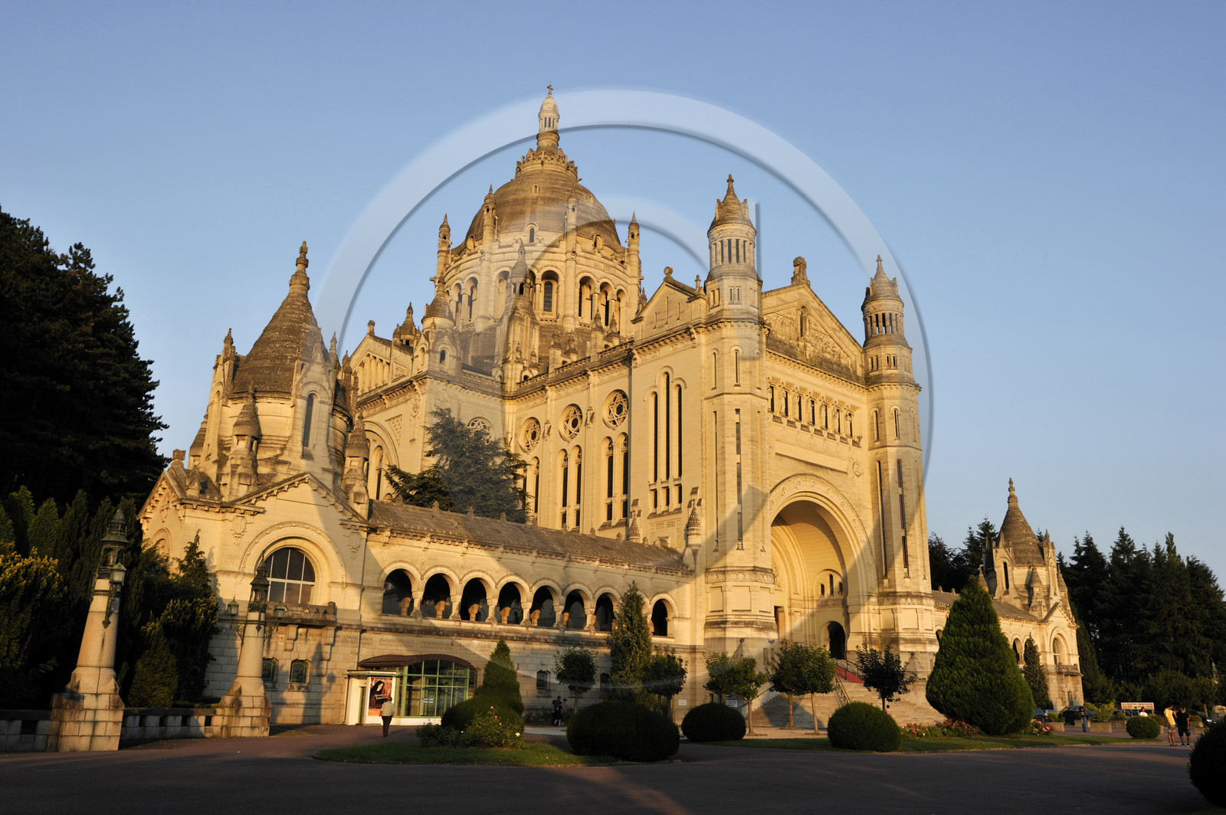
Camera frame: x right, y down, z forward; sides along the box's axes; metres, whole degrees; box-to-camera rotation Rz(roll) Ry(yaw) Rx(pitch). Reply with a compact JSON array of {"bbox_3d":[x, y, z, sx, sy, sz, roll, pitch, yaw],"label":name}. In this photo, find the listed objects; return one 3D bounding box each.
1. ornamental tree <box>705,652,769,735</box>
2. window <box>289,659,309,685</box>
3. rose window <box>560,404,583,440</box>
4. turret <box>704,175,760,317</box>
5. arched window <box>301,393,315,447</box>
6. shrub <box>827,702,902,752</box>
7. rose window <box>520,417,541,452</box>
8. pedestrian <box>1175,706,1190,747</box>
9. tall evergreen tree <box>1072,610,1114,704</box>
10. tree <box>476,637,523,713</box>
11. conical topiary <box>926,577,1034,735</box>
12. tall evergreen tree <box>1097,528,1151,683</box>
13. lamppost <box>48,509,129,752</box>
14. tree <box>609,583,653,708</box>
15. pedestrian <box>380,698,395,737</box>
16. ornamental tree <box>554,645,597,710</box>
[{"bbox_3d":[7.088,16.292,54.439,3.432,4.561,3.089,1,-17,0],"label":"ornamental tree"},{"bbox_3d":[-17.769,14.972,53.963,1.150,1.500,0.300,16,-22,-40],"label":"window"},{"bbox_3d":[-4.150,1.526,94.889,0.450,3.650,3.600,16,-22,-40],"label":"rose window"},{"bbox_3d":[11.341,-14.980,90.989,5.232,16.050,5.232,1,-17,0],"label":"turret"},{"bbox_3d":[-19.191,0.808,59.982,0.736,3.488,0.300,16,-22,-39],"label":"arched window"},{"bbox_3d":[10.076,12.802,38.183,2.900,1.900,2.900,16,-22,-40],"label":"shrub"},{"bbox_3d":[-9.618,3.202,110.991,0.500,4.300,4.250,16,-22,-40],"label":"rose window"},{"bbox_3d":[25.793,14.428,43.121,0.560,1.730,0.400,-5,-18,21],"label":"pedestrian"},{"bbox_3d":[64.637,35.404,131.895,7.200,14.200,7.200,-7,-18,24],"label":"tall evergreen tree"},{"bbox_3d":[-6.012,14.708,50.457,2.537,4.845,2.537,1,-17,0],"label":"tree"},{"bbox_3d":[21.750,14.866,57.077,5.800,8.900,5.800,-5,-18,20],"label":"conical topiary"},{"bbox_3d":[83.907,34.374,153.700,8.500,29.500,8.500,-8,-19,27],"label":"tall evergreen tree"},{"bbox_3d":[-15.132,6.415,28.227,1.750,7.020,1.750,16,-22,-40],"label":"lamppost"},{"bbox_3d":[1.200,17.130,66.281,2.999,9.778,2.999,1,-17,0],"label":"tree"},{"bbox_3d":[-9.656,13.242,40.832,0.550,1.660,0.380,5,-17,-12],"label":"pedestrian"},{"bbox_3d":[-2.238,16.997,57.821,2.558,4.907,2.558,1,-17,0],"label":"ornamental tree"}]

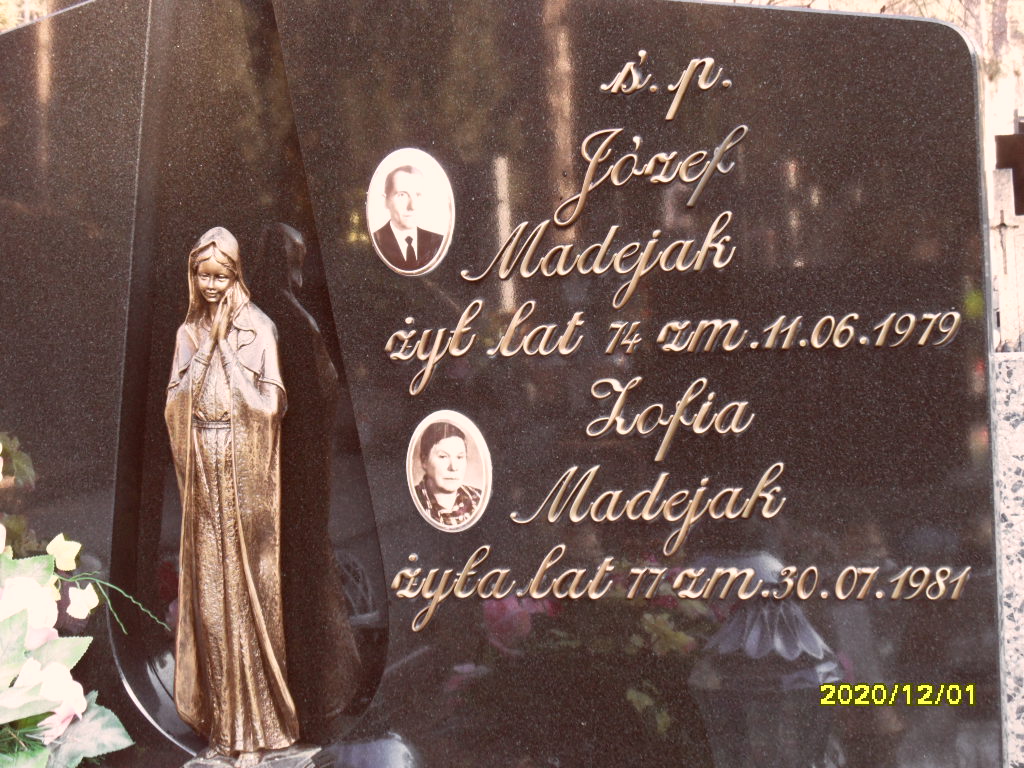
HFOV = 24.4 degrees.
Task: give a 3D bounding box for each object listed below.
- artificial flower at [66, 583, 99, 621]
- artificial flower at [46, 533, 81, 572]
[{"bbox_3d":[-0.399,0.202,2.200,0.029,0.034,0.015,-3,2,-3],"label":"artificial flower"},{"bbox_3d":[-0.417,0.157,2.200,0.031,0.036,0.015,-3,2,-3],"label":"artificial flower"}]

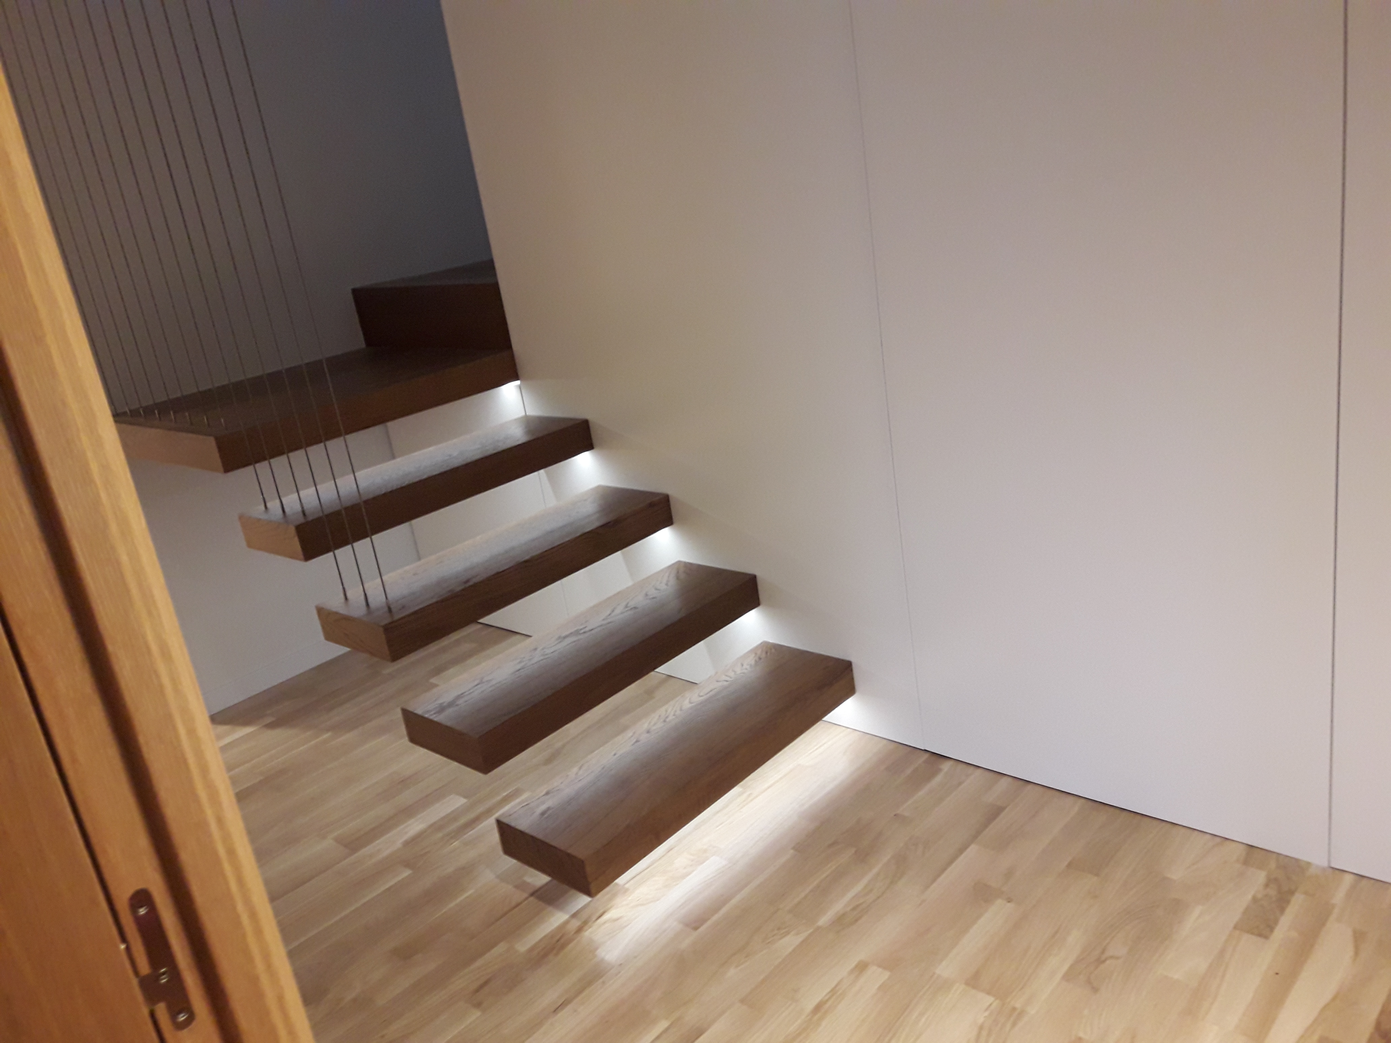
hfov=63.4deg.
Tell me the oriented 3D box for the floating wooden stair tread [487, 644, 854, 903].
[{"bbox_3d":[-0.008,0.517,2.533,0.269,0.084,0.895,9,25,42],"label":"floating wooden stair tread"}]

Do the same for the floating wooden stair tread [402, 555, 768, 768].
[{"bbox_3d":[-0.232,0.309,2.649,0.269,0.084,0.895,9,25,42],"label":"floating wooden stair tread"}]

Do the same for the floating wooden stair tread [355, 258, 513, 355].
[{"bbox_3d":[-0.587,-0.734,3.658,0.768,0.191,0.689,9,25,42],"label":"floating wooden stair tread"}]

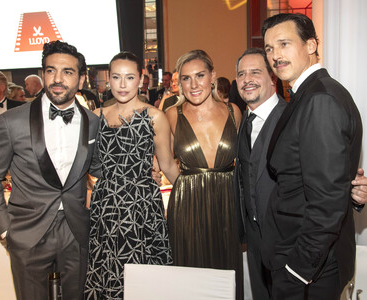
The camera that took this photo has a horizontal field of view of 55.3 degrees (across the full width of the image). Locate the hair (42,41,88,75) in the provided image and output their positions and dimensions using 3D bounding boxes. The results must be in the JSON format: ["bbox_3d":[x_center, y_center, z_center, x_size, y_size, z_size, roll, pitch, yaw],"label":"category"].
[{"bbox_3d":[-0.480,-0.363,1.420,0.180,0.170,0.210,2,12,-6],"label":"hair"}]

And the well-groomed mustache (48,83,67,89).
[{"bbox_3d":[-0.473,-0.242,1.320,0.070,0.025,0.028,2,12,-6],"label":"well-groomed mustache"}]

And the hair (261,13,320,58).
[{"bbox_3d":[0.425,-0.447,1.380,0.170,0.175,0.215,1,17,44],"label":"hair"}]

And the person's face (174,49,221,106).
[{"bbox_3d":[0.059,-0.308,1.490,0.190,0.235,0.215,-7,12,12],"label":"person's face"}]

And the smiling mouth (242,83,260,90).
[{"bbox_3d":[0.277,-0.258,1.430,0.070,0.030,0.027,-3,9,28],"label":"smiling mouth"}]

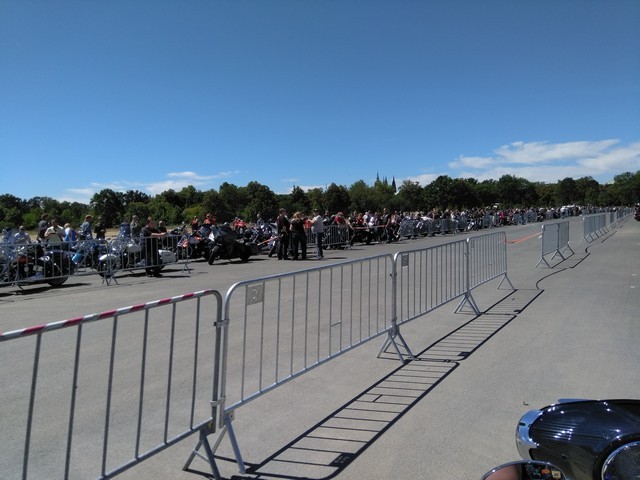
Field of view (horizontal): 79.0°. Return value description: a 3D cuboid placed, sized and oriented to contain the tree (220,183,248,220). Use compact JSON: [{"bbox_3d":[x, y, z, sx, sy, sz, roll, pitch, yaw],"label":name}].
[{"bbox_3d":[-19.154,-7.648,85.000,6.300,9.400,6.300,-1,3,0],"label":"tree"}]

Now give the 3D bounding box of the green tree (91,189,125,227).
[{"bbox_3d":[-46.622,-6.878,84.725,7.440,8.750,7.440,-3,4,-29],"label":"green tree"}]

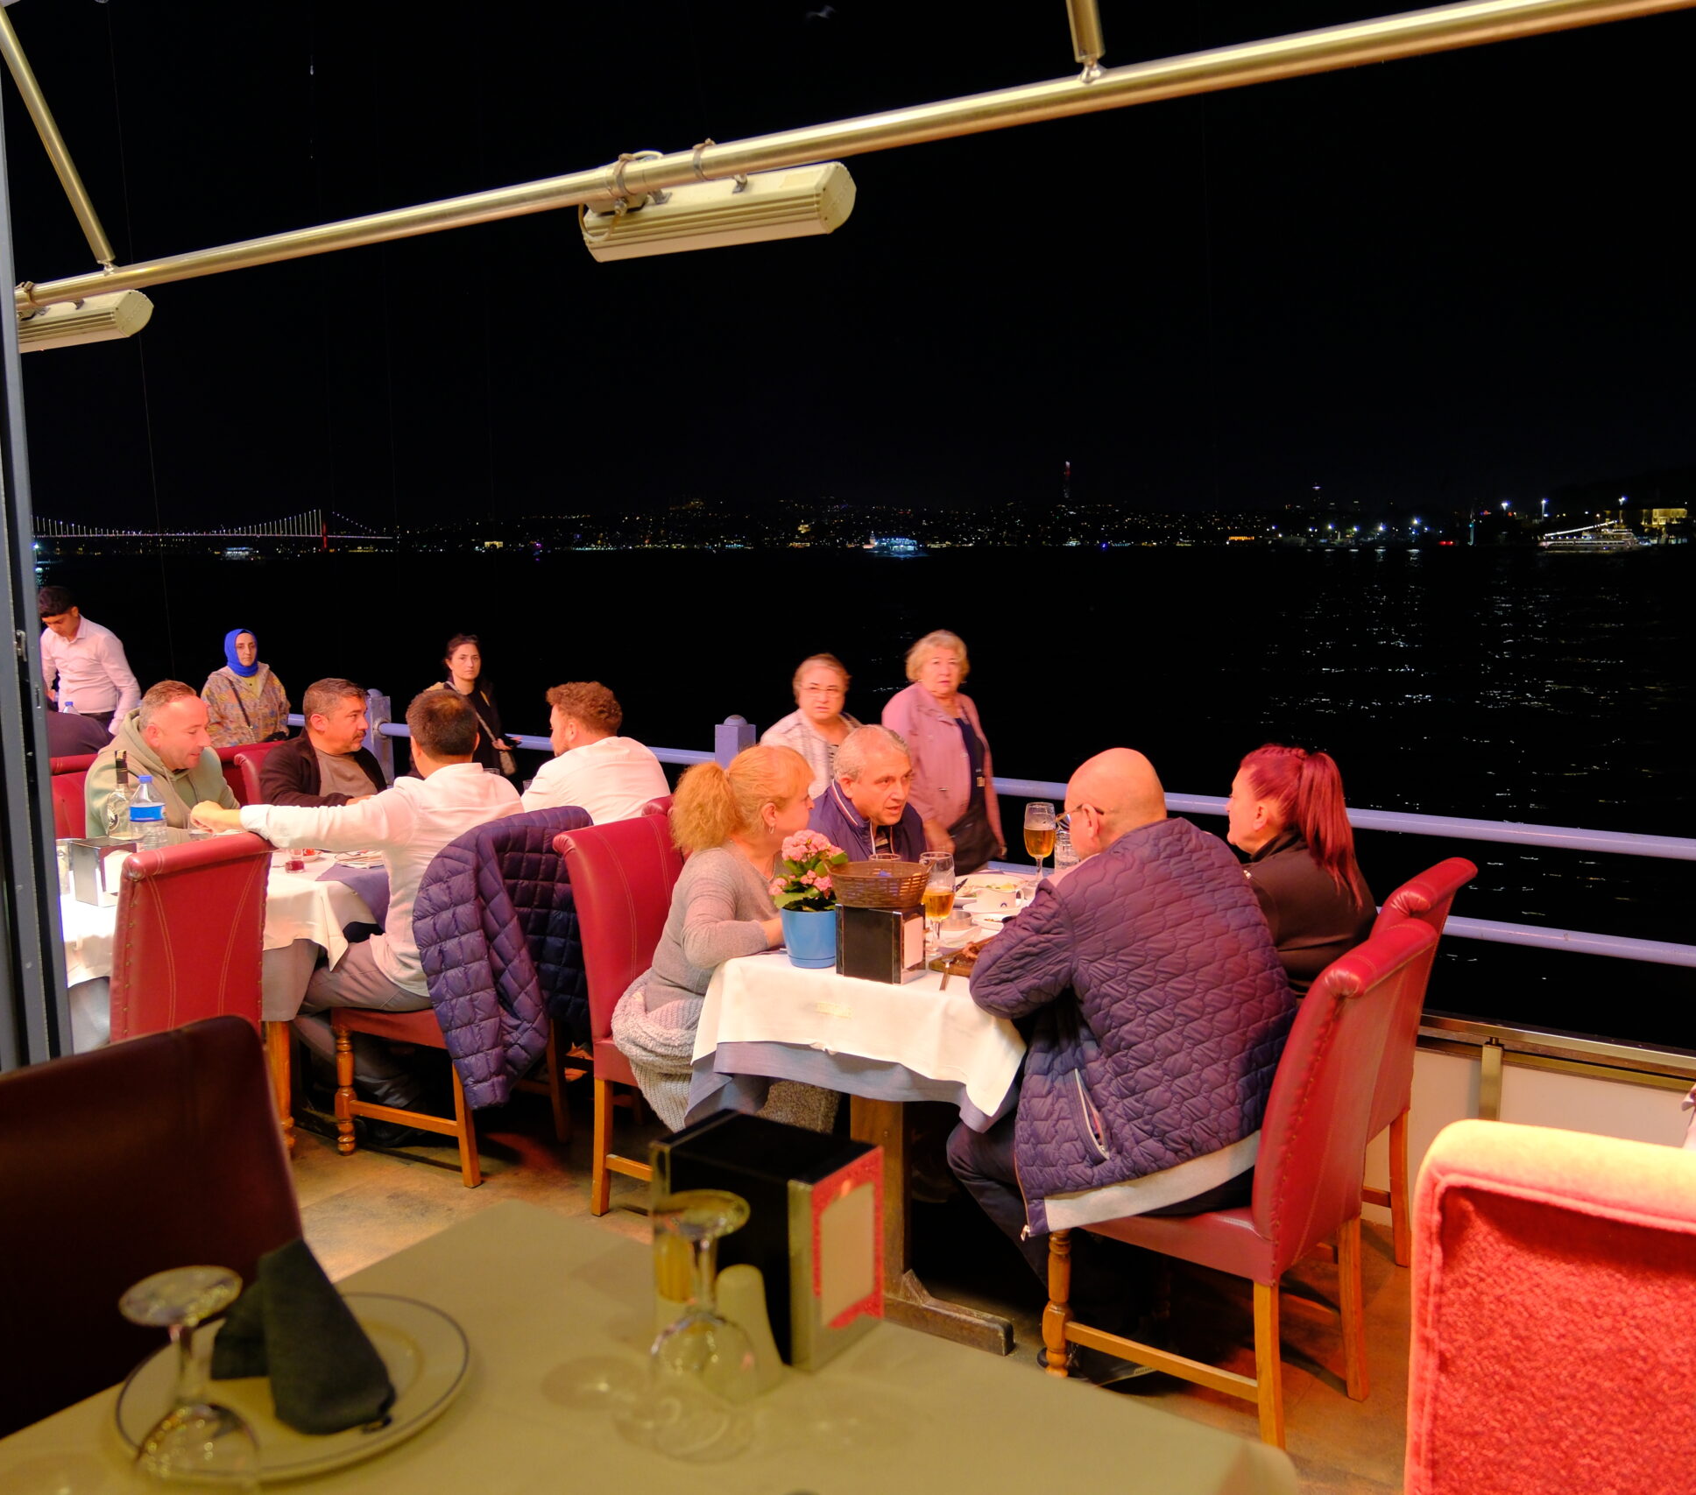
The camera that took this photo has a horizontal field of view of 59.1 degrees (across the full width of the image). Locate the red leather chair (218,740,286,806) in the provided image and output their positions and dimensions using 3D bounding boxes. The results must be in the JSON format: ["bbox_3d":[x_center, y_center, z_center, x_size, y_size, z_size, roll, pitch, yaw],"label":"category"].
[{"bbox_3d":[-1.968,0.511,5.768,0.580,1.010,0.460,4,9,31],"label":"red leather chair"}]

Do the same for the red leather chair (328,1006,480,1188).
[{"bbox_3d":[-1.076,0.653,4.179,0.600,0.990,0.420,4,9,28],"label":"red leather chair"}]

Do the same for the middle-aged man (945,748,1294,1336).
[{"bbox_3d":[0.535,0.647,3.028,0.820,1.310,0.560,4,9,32],"label":"middle-aged man"}]

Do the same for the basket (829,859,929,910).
[{"bbox_3d":[0.072,0.291,3.167,0.205,0.088,0.175,-1,8,-2],"label":"basket"}]

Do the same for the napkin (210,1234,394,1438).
[{"bbox_3d":[-0.437,0.462,1.205,0.155,0.122,0.085,4,9,31],"label":"napkin"}]

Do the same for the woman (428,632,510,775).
[{"bbox_3d":[-1.600,0.291,6.346,0.450,1.530,0.320,-5,9,-30],"label":"woman"}]

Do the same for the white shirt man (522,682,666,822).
[{"bbox_3d":[-0.969,0.440,5.011,0.800,1.345,0.520,4,9,32],"label":"white shirt man"}]

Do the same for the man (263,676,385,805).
[{"bbox_3d":[-1.708,0.367,5.355,0.760,1.230,0.530,4,9,28],"label":"man"}]

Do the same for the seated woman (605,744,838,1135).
[{"bbox_3d":[-0.227,0.587,3.761,0.740,1.200,0.500,4,9,27],"label":"seated woman"}]

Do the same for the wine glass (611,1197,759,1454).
[{"bbox_3d":[-0.108,0.421,1.102,0.079,0.164,0.079,4,9,30],"label":"wine glass"}]

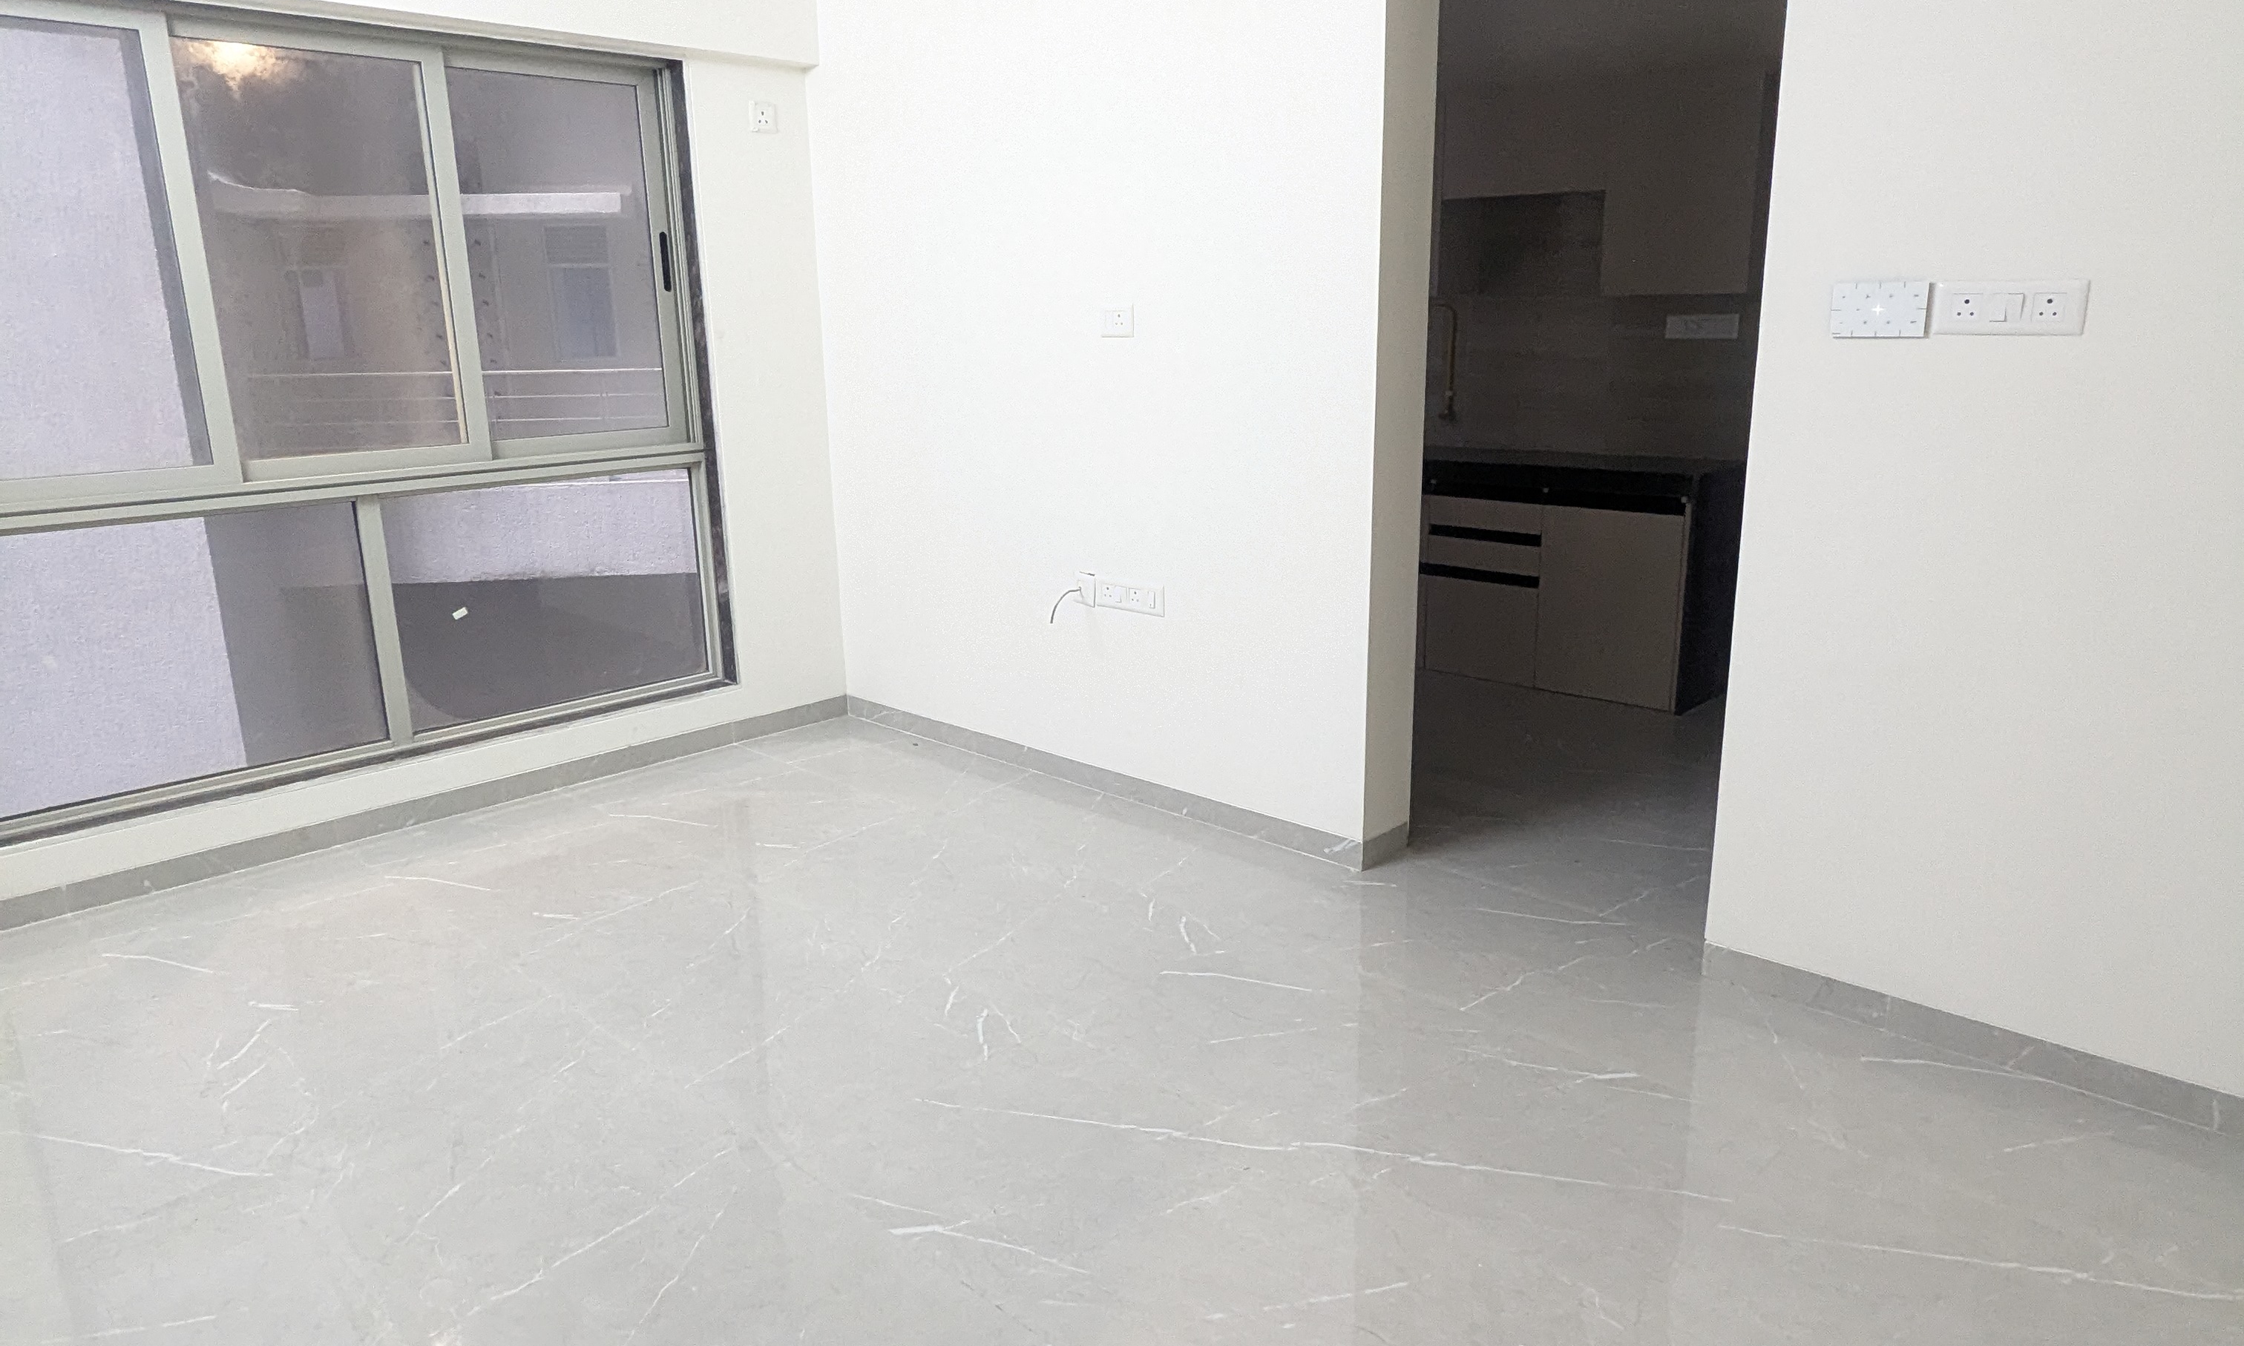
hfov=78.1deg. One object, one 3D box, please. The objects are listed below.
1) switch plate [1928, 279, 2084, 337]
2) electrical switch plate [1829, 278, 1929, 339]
[{"bbox_3d":[1.479,-0.606,2.303,0.218,0.087,0.014,12,20,42],"label":"switch plate"},{"bbox_3d":[1.336,-0.638,2.433,0.151,0.093,0.017,12,20,42],"label":"electrical switch plate"}]

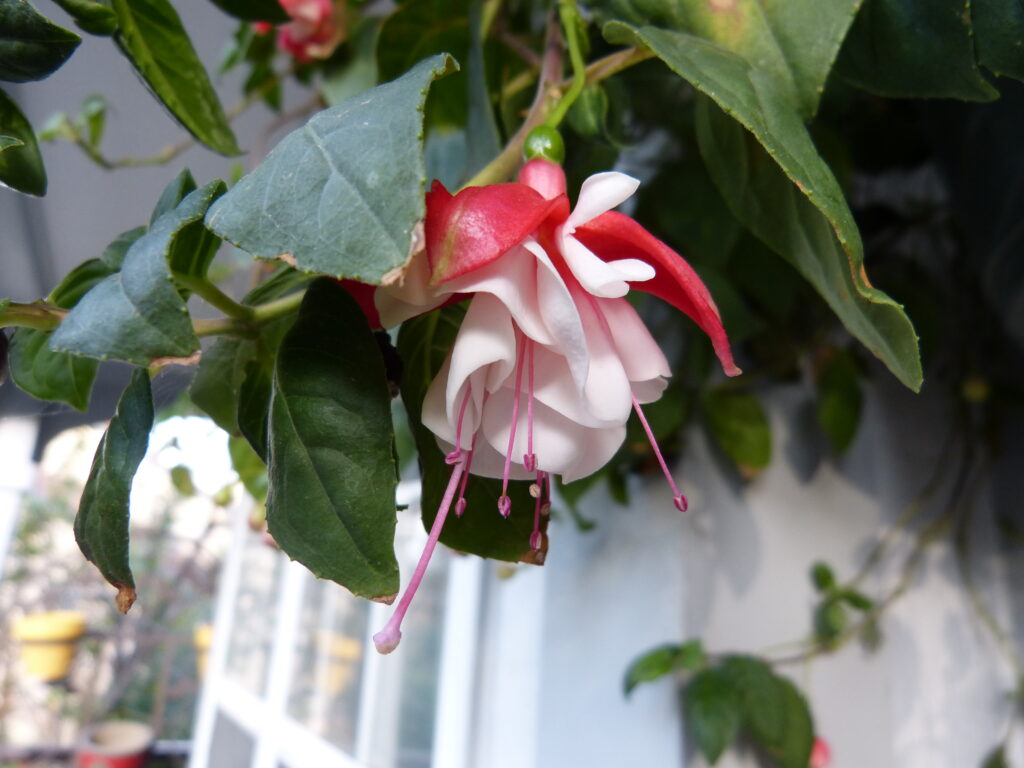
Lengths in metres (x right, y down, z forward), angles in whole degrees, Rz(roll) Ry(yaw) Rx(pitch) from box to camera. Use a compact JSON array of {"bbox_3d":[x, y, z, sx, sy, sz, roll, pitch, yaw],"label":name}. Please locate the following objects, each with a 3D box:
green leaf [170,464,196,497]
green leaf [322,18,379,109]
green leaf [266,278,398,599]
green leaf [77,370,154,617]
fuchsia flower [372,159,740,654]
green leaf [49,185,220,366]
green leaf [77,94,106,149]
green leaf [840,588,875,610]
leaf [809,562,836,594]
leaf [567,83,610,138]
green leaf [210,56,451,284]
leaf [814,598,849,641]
[{"bbox_3d":[-0.124,0.036,0.290,0.011,0.012,0.006,6,-17,-11],"label":"green leaf"},{"bbox_3d":[-0.055,-0.109,0.265,0.018,0.033,0.010,16,-15,9],"label":"green leaf"},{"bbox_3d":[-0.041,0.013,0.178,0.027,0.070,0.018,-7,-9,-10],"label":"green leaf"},{"bbox_3d":[-0.087,0.023,0.168,0.019,0.053,0.016,7,-17,-13],"label":"green leaf"},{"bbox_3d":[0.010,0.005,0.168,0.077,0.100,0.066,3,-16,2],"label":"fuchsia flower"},{"bbox_3d":[-0.079,-0.023,0.163,0.036,0.037,0.026,7,-17,-13],"label":"green leaf"},{"bbox_3d":[-0.148,-0.092,0.270,0.011,0.020,0.011,8,-17,-15],"label":"green leaf"},{"bbox_3d":[0.193,0.120,0.430,0.021,0.013,0.006,26,-51,9],"label":"green leaf"},{"bbox_3d":[0.174,0.108,0.430,0.013,0.018,0.007,-15,-12,3],"label":"leaf"},{"bbox_3d":[0.020,-0.071,0.200,0.011,0.015,0.006,1,-15,6],"label":"leaf"},{"bbox_3d":[-0.037,-0.046,0.166,0.056,0.041,0.020,-31,-23,-13],"label":"green leaf"},{"bbox_3d":[0.170,0.126,0.410,0.018,0.024,0.011,0,-17,11],"label":"leaf"}]

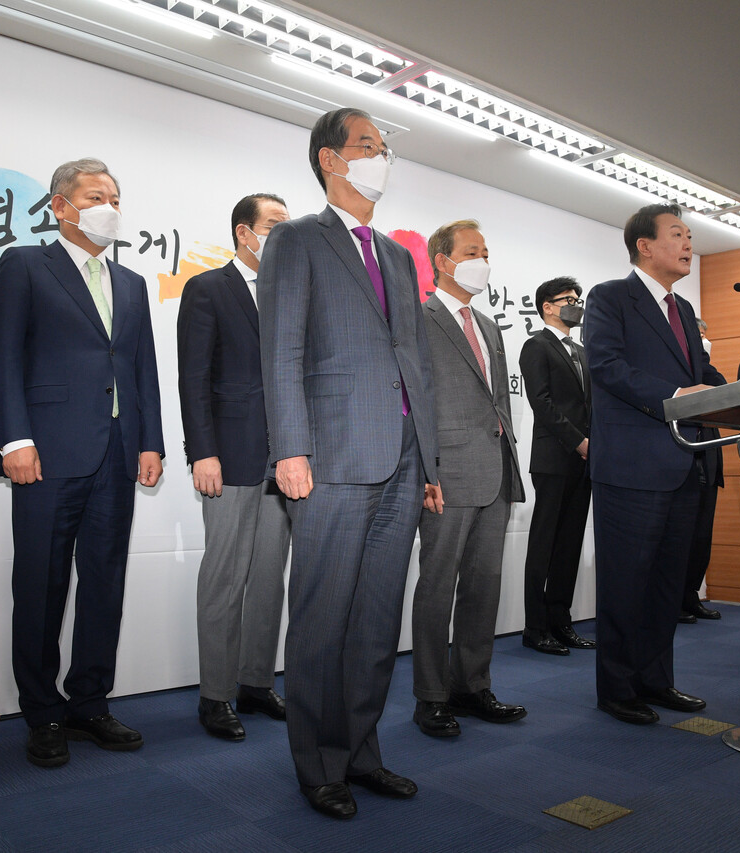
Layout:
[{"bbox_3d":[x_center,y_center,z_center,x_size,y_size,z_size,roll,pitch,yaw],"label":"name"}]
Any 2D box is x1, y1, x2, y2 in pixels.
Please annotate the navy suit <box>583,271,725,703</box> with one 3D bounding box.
[{"bbox_3d":[1.022,0.202,3.035,0.608,1.539,0.441,3,-4,-41],"label":"navy suit"}]

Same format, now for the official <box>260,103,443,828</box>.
[{"bbox_3d":[-0.041,0.051,2.215,0.559,1.788,0.353,3,-4,-39],"label":"official"}]

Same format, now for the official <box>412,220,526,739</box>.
[{"bbox_3d":[0.327,0.137,2.896,0.519,1.700,0.353,4,-5,-44],"label":"official"}]

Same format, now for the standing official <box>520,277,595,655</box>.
[{"bbox_3d":[0.926,0.168,4.127,0.519,1.788,0.392,3,-4,-39],"label":"standing official"}]

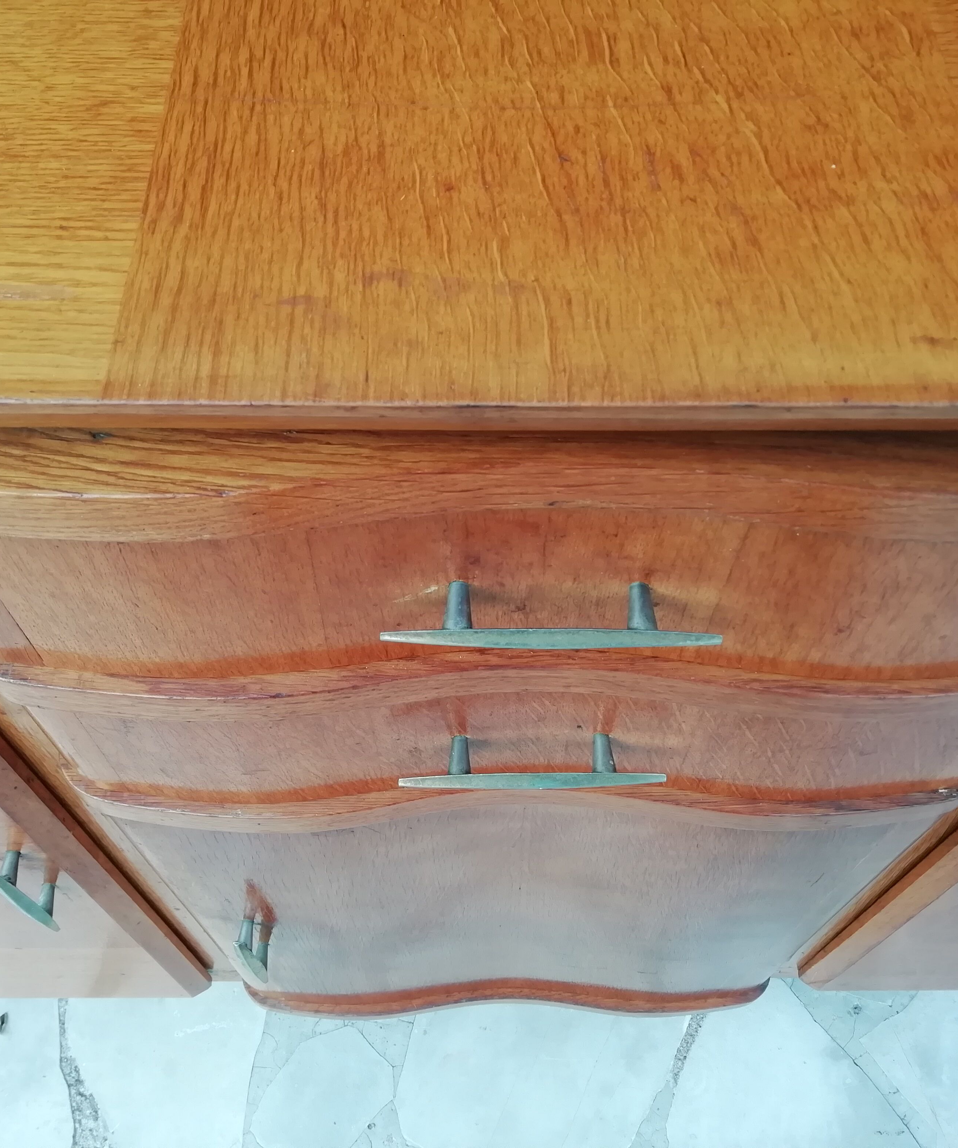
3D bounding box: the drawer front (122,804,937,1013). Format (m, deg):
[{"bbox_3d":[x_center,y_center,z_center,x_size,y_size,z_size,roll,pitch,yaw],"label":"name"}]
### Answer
[{"bbox_3d":[0.026,0.258,0.856,0.489,0.513,0.040,0,59,0],"label":"drawer front"}]

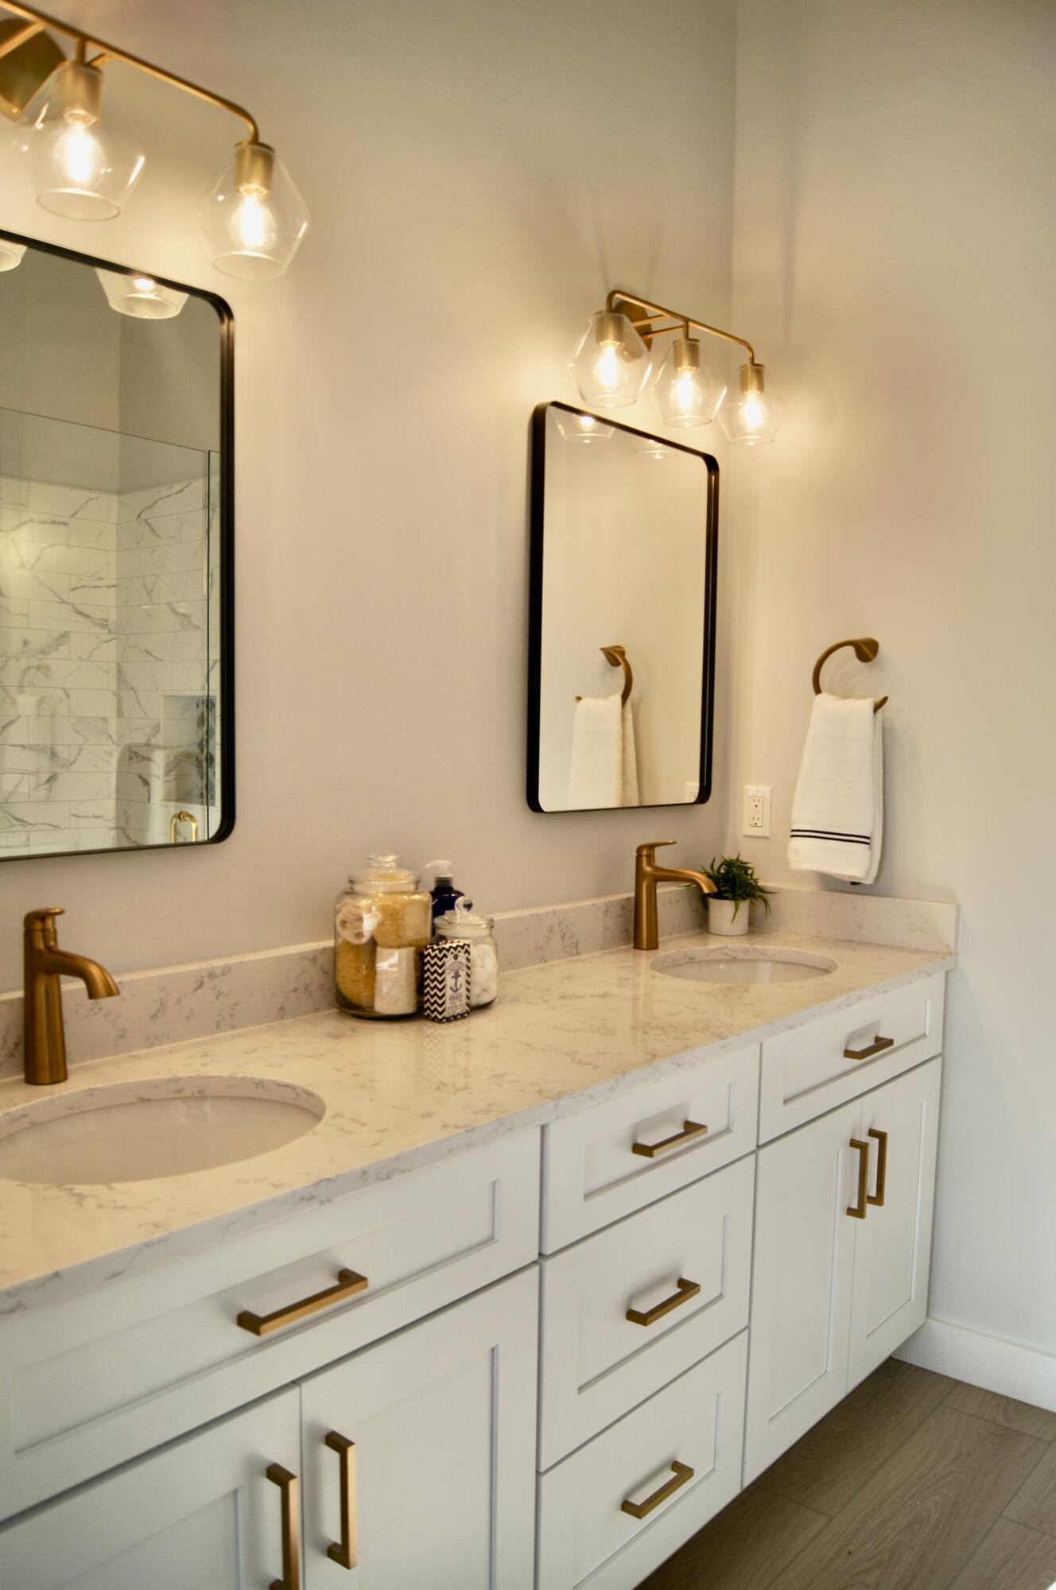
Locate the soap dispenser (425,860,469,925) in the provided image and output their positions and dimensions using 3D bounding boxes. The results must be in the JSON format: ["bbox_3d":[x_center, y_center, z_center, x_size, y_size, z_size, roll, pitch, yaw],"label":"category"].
[{"bbox_3d":[-0.142,0.224,2.015,0.078,0.228,0.072,-1,4,-27],"label":"soap dispenser"}]

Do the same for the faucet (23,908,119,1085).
[{"bbox_3d":[-0.558,0.254,1.460,0.185,0.220,0.052,4,5,41],"label":"faucet"}]

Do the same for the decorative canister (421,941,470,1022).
[{"bbox_3d":[-0.123,0.287,1.857,0.044,0.123,0.061,4,5,41],"label":"decorative canister"}]

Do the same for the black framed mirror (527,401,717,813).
[{"bbox_3d":[0.211,-0.358,2.458,0.030,0.772,0.605,4,5,41],"label":"black framed mirror"}]

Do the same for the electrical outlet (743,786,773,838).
[{"bbox_3d":[0.531,0.039,2.776,0.071,0.116,0.008,4,5,41],"label":"electrical outlet"}]

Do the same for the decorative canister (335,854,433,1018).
[{"bbox_3d":[-0.225,0.219,1.873,0.152,0.252,0.152,1,3,0],"label":"decorative canister"}]

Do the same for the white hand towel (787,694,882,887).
[{"bbox_3d":[0.669,-0.013,2.563,0.192,0.395,0.085,4,5,41],"label":"white hand towel"}]

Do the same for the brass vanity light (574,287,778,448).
[{"bbox_3d":[0.298,-0.867,2.385,0.205,0.255,0.655,4,5,41],"label":"brass vanity light"}]

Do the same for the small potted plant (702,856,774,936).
[{"bbox_3d":[0.459,0.222,2.661,0.165,0.176,0.165,1,3,0],"label":"small potted plant"}]

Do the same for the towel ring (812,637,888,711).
[{"bbox_3d":[0.708,-0.255,2.559,0.172,0.170,0.080,4,5,41],"label":"towel ring"}]

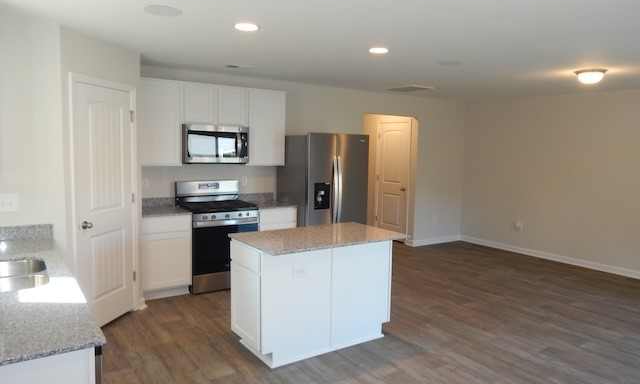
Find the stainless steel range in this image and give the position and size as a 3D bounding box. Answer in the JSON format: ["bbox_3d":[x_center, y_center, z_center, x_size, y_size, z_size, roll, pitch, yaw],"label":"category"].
[{"bbox_3d":[-1.172,0.483,5.291,0.766,1.170,0.668,-2,6,-34],"label":"stainless steel range"}]

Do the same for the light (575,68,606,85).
[{"bbox_3d":[2.805,-1.186,4.792,0.300,0.138,0.300,-2,6,-34],"label":"light"}]

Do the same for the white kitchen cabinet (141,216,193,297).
[{"bbox_3d":[-1.721,0.649,4.988,0.494,0.872,0.621,-2,6,-34],"label":"white kitchen cabinet"}]

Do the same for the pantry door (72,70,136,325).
[{"bbox_3d":[-1.848,0.110,4.025,0.060,2.117,0.840,2,5,12],"label":"pantry door"}]

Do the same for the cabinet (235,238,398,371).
[{"bbox_3d":[-0.048,0.793,3.807,1.223,0.872,0.539,-2,6,-34],"label":"cabinet"}]

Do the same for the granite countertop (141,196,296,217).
[{"bbox_3d":[-1.174,0.131,5.302,1.787,0.124,0.627,-2,6,-34],"label":"granite countertop"}]

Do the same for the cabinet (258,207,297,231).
[{"bbox_3d":[-0.673,0.605,5.698,0.507,0.872,0.621,-2,6,-34],"label":"cabinet"}]

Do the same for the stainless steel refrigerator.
[{"bbox_3d":[0.033,0.146,5.982,0.907,1.763,0.784,-2,6,-34],"label":"stainless steel refrigerator"}]

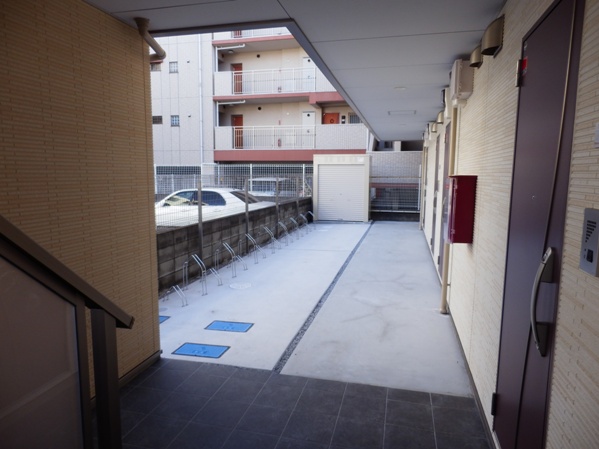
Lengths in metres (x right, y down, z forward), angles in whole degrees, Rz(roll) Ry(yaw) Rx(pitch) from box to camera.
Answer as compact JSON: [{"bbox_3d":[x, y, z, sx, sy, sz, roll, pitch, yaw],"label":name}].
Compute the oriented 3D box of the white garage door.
[{"bbox_3d":[1.440,-1.095,14.359,1.670,1.950,0.100,2,7,14],"label":"white garage door"}]

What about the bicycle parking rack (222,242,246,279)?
[{"bbox_3d":[-1.120,0.534,6.845,0.420,0.530,0.660,2,7,14],"label":"bicycle parking rack"}]

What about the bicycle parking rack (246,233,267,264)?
[{"bbox_3d":[-0.860,0.418,7.890,0.420,0.530,0.660,2,7,14],"label":"bicycle parking rack"}]

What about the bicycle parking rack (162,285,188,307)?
[{"bbox_3d":[-1.545,0.875,5.183,0.430,0.220,0.160,5,8,34],"label":"bicycle parking rack"}]

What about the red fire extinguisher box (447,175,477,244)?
[{"bbox_3d":[1.303,-0.125,3.358,0.185,0.535,0.280,2,7,14],"label":"red fire extinguisher box"}]

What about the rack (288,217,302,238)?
[{"bbox_3d":[-0.128,0.084,10.877,0.420,0.530,0.660,2,7,14],"label":"rack"}]

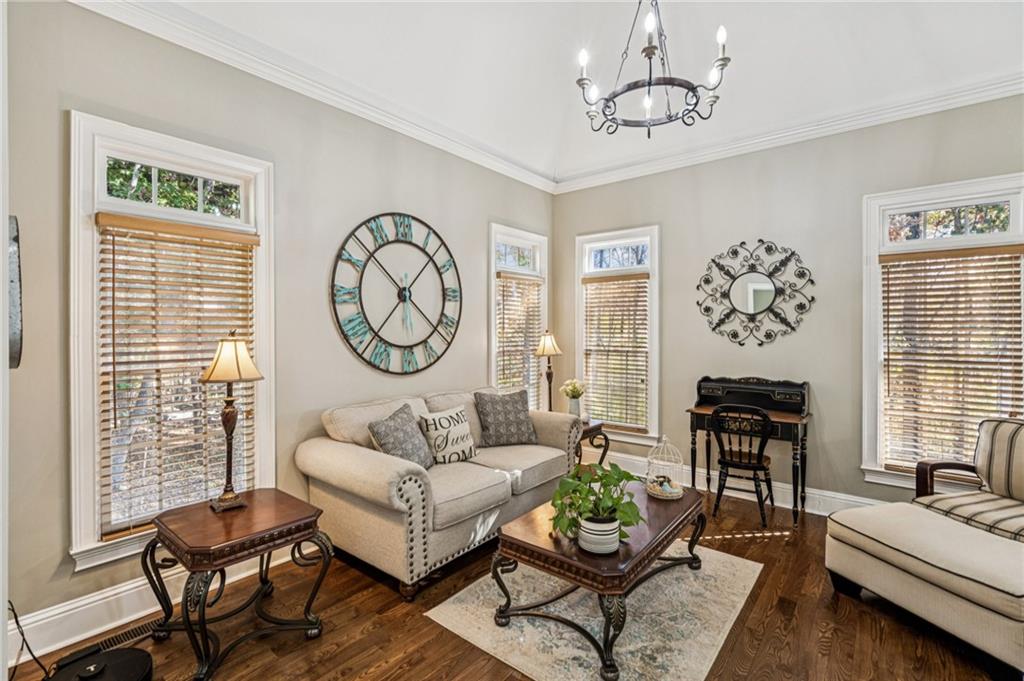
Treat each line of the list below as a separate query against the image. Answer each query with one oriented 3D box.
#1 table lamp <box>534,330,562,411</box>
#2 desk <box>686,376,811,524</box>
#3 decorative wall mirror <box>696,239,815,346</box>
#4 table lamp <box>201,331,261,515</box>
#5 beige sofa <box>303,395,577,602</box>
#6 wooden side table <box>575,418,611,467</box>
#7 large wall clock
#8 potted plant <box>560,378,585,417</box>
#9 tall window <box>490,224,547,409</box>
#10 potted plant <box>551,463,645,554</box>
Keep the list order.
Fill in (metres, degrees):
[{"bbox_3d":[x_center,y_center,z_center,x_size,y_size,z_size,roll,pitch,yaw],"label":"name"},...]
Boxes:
[{"bbox_3d":[0.359,0.347,4.327,0.252,0.861,0.252,0,1,0],"label":"table lamp"},{"bbox_3d":[1.871,0.830,3.640,0.819,1.025,0.420,1,1,40],"label":"desk"},{"bbox_3d":[1.981,-0.391,3.757,0.889,0.882,0.042,1,1,40],"label":"decorative wall mirror"},{"bbox_3d":[-1.386,0.379,2.237,0.252,0.861,0.252,1,1,40],"label":"table lamp"},{"bbox_3d":[-0.358,0.875,3.264,0.882,0.938,1.890,1,1,40],"label":"beige sofa"},{"bbox_3d":[0.477,1.052,4.220,0.602,0.554,0.602,1,1,40],"label":"wooden side table"},{"bbox_3d":[-0.783,-0.339,3.367,0.042,1.176,1.169,1,1,40],"label":"large wall clock"},{"bbox_3d":[0.573,0.566,4.259,0.217,0.420,0.217,0,1,0],"label":"potted plant"},{"bbox_3d":[0.084,-0.056,4.587,0.100,2.085,0.883,2,2,39],"label":"tall window"},{"bbox_3d":[0.417,0.756,2.109,0.378,0.371,0.385,1,1,40],"label":"potted plant"}]

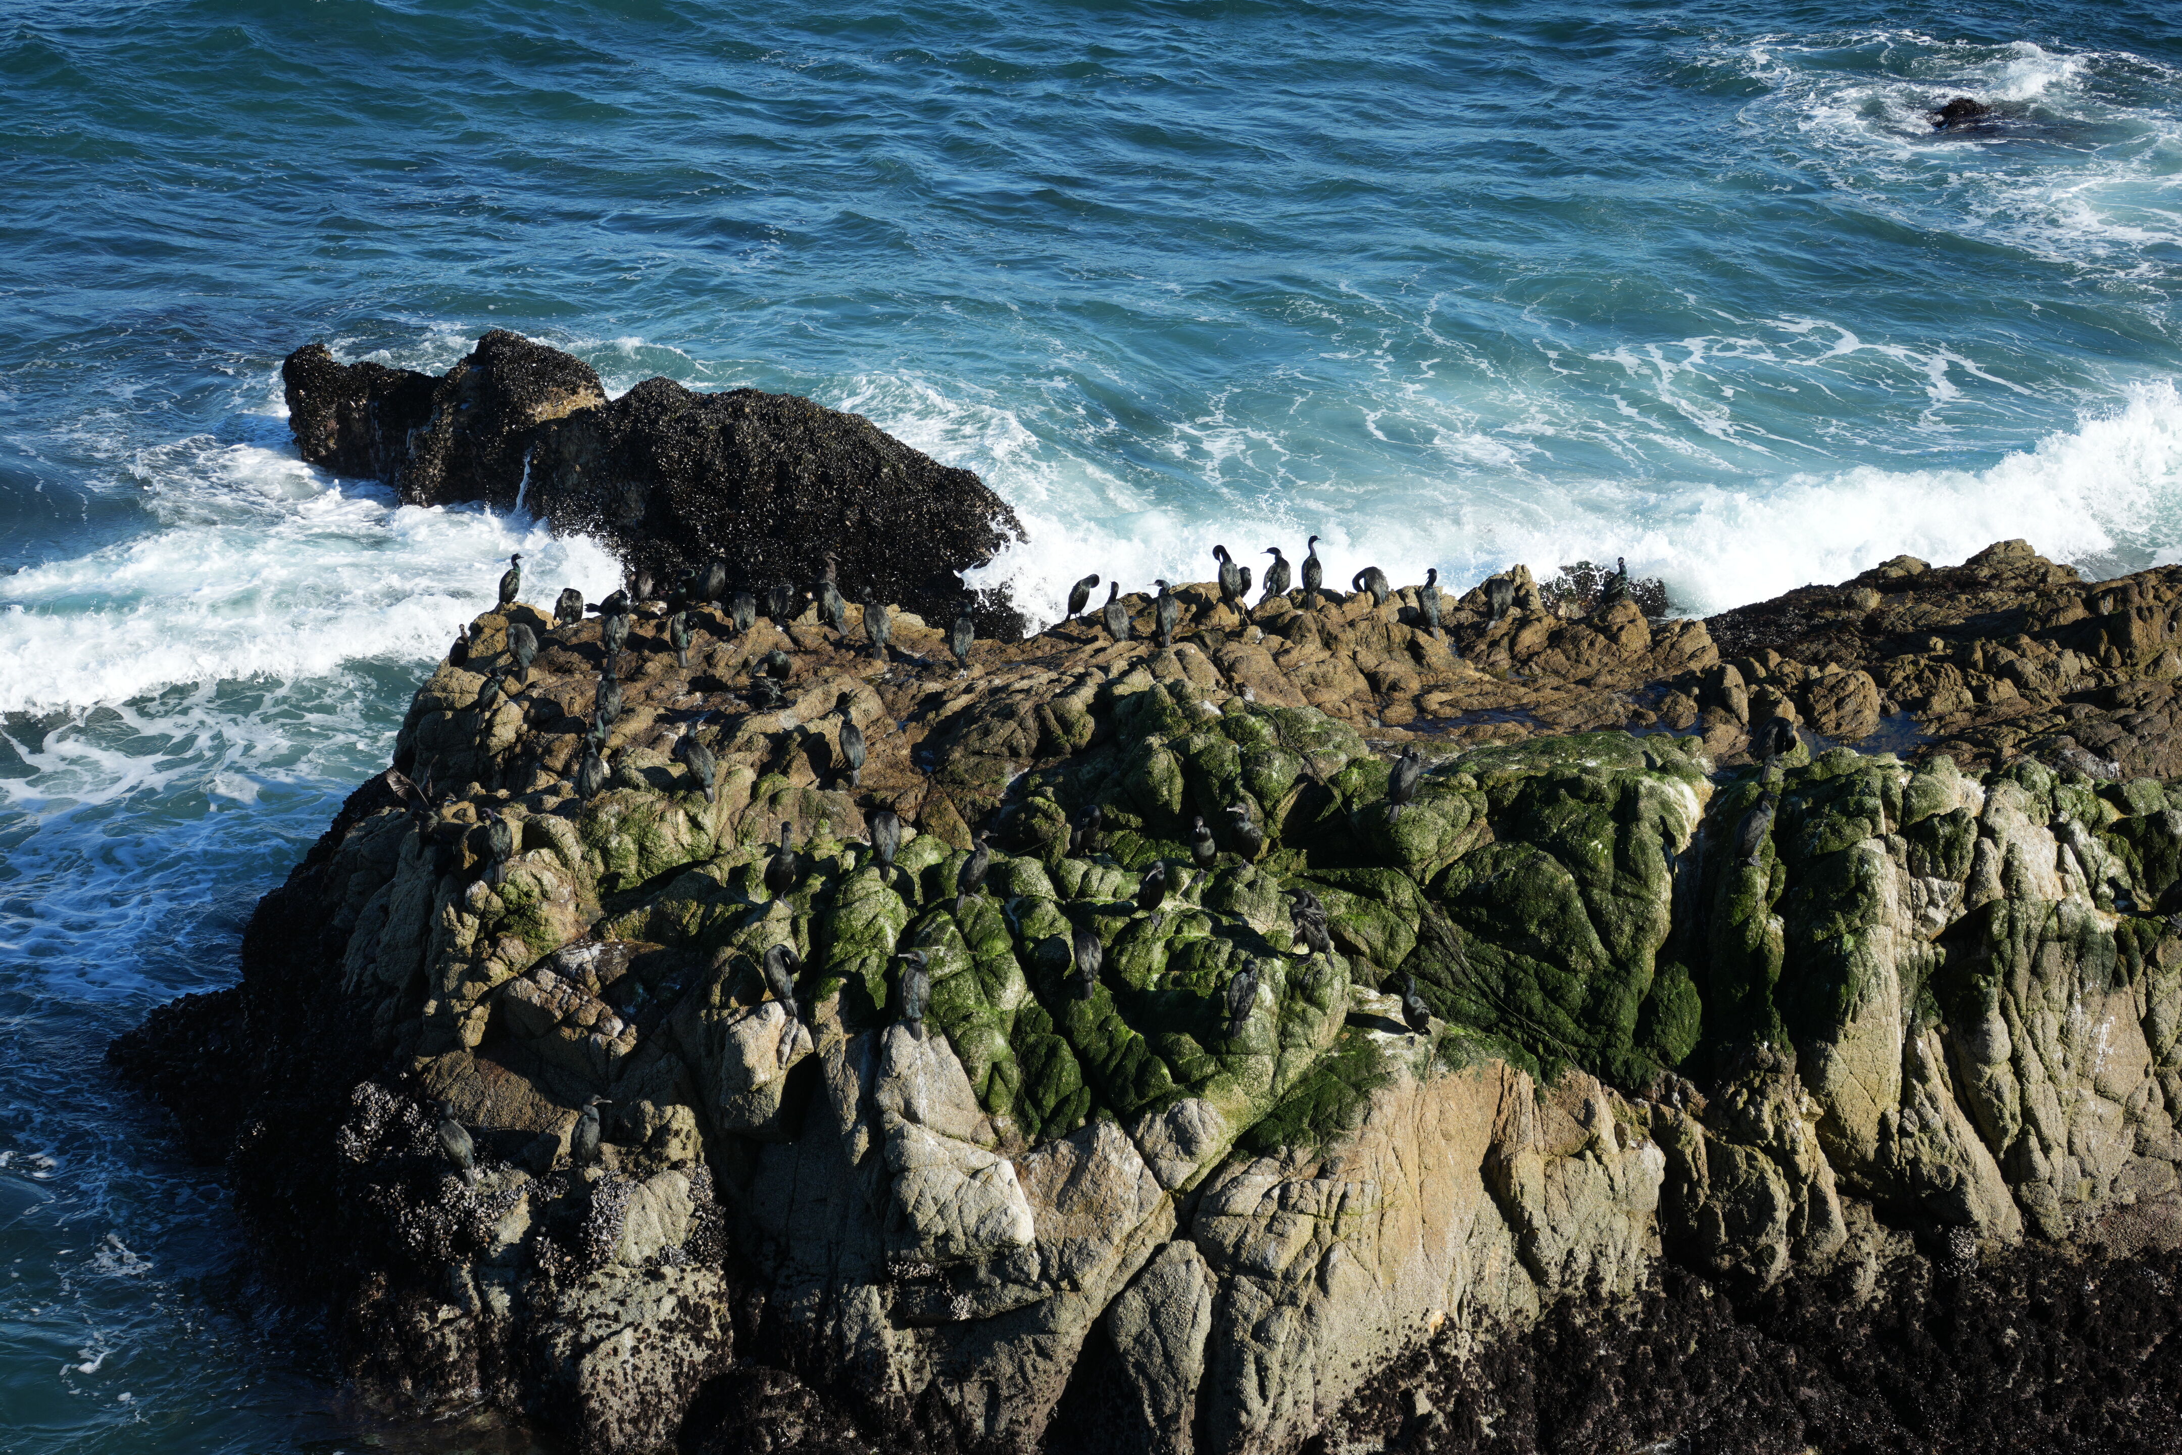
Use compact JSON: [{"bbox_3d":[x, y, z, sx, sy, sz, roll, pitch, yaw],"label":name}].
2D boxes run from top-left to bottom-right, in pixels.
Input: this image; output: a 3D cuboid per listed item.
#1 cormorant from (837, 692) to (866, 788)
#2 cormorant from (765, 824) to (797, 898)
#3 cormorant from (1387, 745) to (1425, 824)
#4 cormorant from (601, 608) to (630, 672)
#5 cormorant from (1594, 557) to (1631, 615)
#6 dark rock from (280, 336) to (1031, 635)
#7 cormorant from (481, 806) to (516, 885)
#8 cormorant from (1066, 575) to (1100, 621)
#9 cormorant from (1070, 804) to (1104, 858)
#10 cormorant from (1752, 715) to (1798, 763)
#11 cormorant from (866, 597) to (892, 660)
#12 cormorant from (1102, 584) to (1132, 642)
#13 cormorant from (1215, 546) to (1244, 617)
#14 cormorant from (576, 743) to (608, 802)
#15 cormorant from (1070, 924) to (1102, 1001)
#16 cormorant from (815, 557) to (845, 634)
[{"bbox_3d":[-1.739,0.135,28.500,0.200,0.520,0.340,-6,21,-17],"label":"cormorant"},{"bbox_3d":[-2.347,1.000,29.800,0.210,0.570,0.340,-9,21,-23],"label":"cormorant"},{"bbox_3d":[2.189,0.398,27.500,0.200,0.490,0.310,19,27,42],"label":"cormorant"},{"bbox_3d":[-4.057,-0.742,33.600,0.200,0.500,0.360,0,20,0],"label":"cormorant"},{"bbox_3d":[4.759,-1.294,36.000,0.340,0.520,0.200,-3,20,-9],"label":"cormorant"},{"bbox_3d":[-5.500,-3.011,49.071,9.300,2.500,3.600,9,20,26],"label":"dark rock"},{"bbox_3d":[-4.511,0.896,30.000,0.200,0.560,0.350,-2,20,-5],"label":"cormorant"},{"bbox_3d":[-0.076,-1.158,35.200,0.320,0.430,0.190,-2,20,-5],"label":"cormorant"},{"bbox_3d":[-0.035,0.834,32.100,0.310,0.430,0.200,14,23,36],"label":"cormorant"},{"bbox_3d":[5.813,0.116,33.500,0.340,0.410,0.220,-11,21,-30],"label":"cormorant"},{"bbox_3d":[-1.904,-0.930,35.200,0.210,0.580,0.330,-4,18,-11],"label":"cormorant"},{"bbox_3d":[0.225,-1.014,34.700,0.200,0.520,0.340,-5,20,-14],"label":"cormorant"},{"bbox_3d":[1.270,-1.332,36.000,0.200,0.600,0.330,-4,18,-11],"label":"cormorant"},{"bbox_3d":[-4.133,0.381,32.600,0.210,0.550,0.330,0,18,0],"label":"cormorant"},{"bbox_3d":[-0.037,1.696,28.500,0.200,0.520,0.360,0,20,0],"label":"cormorant"},{"bbox_3d":[-2.033,-1.041,30.800,0.210,0.570,0.350,-9,22,-23],"label":"cormorant"}]

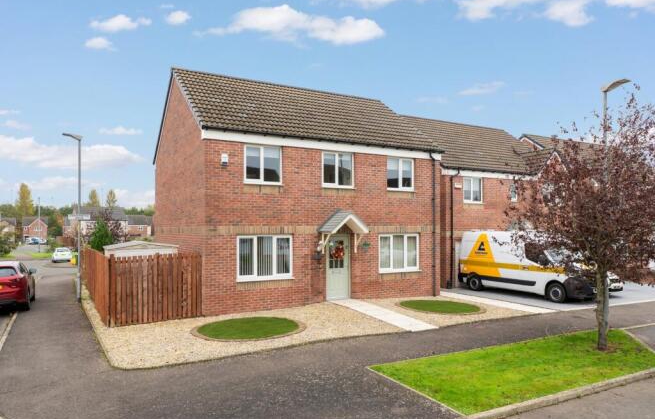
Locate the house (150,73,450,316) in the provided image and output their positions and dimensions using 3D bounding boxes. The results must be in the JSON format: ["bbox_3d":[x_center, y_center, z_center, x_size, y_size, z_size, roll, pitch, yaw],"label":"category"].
[{"bbox_3d":[-1.578,-0.924,17.423,8.700,8.000,8.000,1,-2,-30],"label":"house"}]

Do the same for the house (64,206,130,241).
[{"bbox_3d":[-49.382,3.372,95.000,10.000,7.800,8.300,1,-2,-33],"label":"house"}]

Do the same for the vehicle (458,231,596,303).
[{"bbox_3d":[8.048,2.166,17.636,2.080,2.460,5.500,1,-2,-30],"label":"vehicle"}]

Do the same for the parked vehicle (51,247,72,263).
[{"bbox_3d":[-25.717,4.456,42.300,1.720,1.470,3.950,1,-2,-30],"label":"parked vehicle"}]

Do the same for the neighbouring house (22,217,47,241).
[{"bbox_3d":[-87.593,5.850,131.000,7.200,7.500,8.300,1,-2,-32],"label":"neighbouring house"}]

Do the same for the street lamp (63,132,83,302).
[{"bbox_3d":[-8.528,0.270,14.682,0.650,5.680,0.200,1,-2,-30],"label":"street lamp"}]

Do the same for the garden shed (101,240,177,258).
[{"bbox_3d":[-6.076,2.005,14.130,2.100,2.000,1.750,1,-2,-30],"label":"garden shed"}]

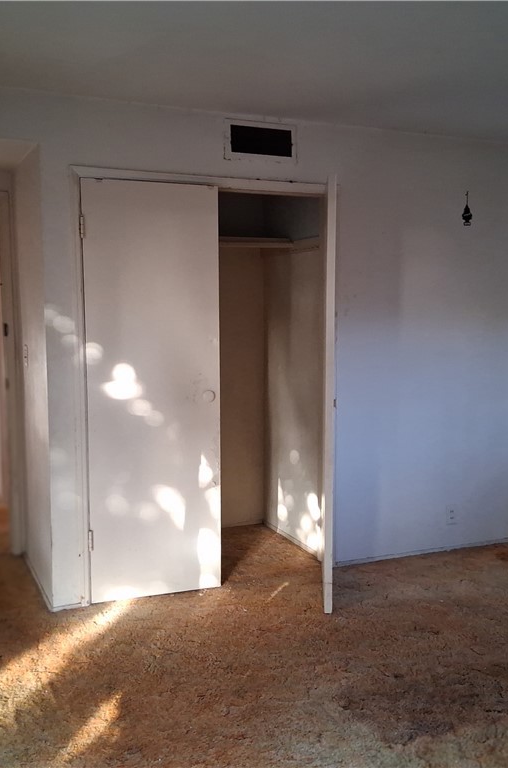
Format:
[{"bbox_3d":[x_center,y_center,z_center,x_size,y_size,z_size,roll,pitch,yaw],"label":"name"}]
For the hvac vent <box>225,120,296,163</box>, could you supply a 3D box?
[{"bbox_3d":[0.040,-1.219,3.872,0.403,0.199,0.040,-2,6,-24],"label":"hvac vent"}]

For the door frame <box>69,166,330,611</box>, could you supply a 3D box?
[{"bbox_3d":[-0.179,0.011,3.873,1.410,2.090,0.200,-3,6,-23],"label":"door frame"}]

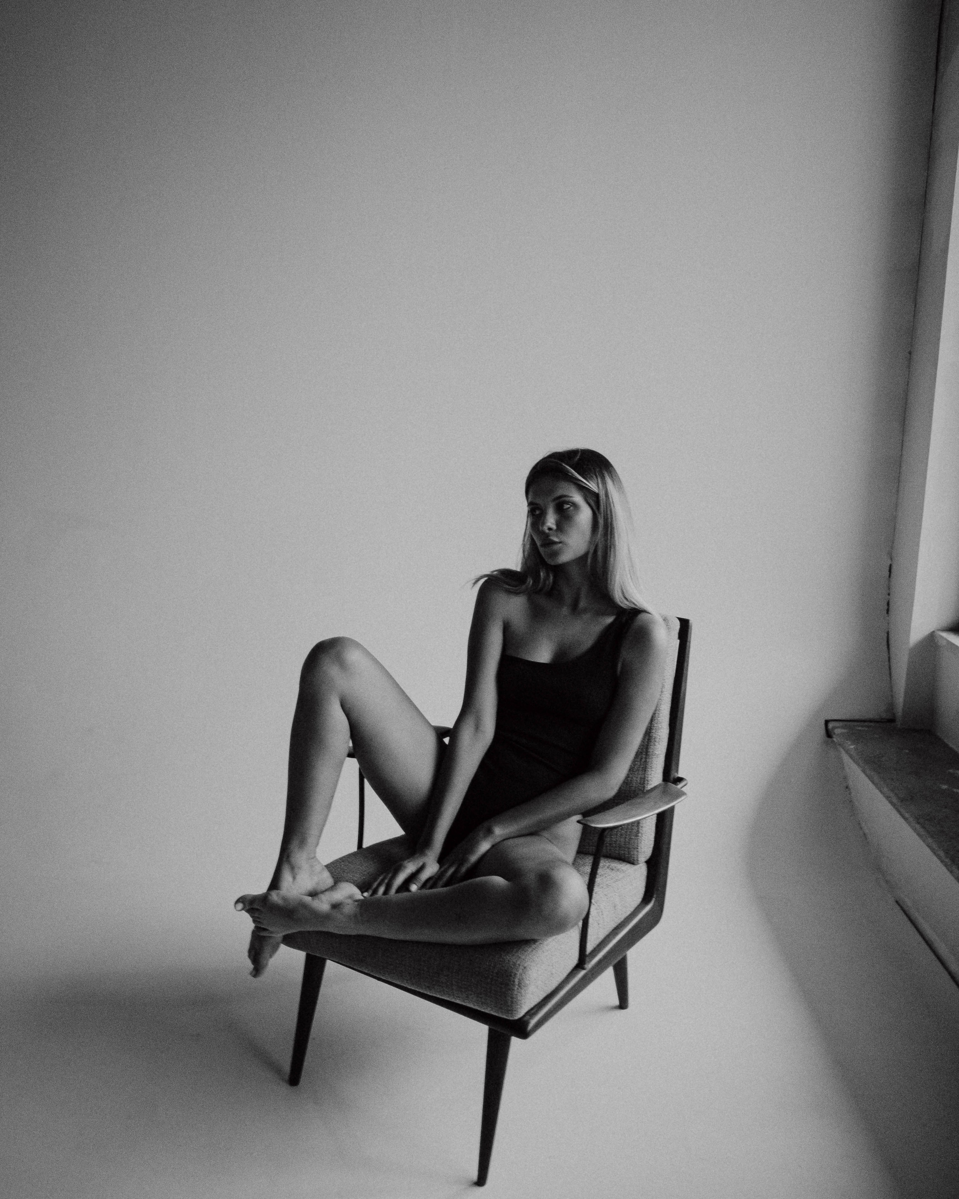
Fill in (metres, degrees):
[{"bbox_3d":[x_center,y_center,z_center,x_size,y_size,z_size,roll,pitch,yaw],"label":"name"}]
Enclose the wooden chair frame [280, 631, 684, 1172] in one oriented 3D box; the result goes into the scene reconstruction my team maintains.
[{"bbox_3d":[0.013,0.494,2.147,0.660,0.875,0.710,9,17,33],"label":"wooden chair frame"}]

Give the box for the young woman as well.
[{"bbox_3d":[-0.044,0.223,1.994,0.600,0.995,0.640,9,17,33],"label":"young woman"}]

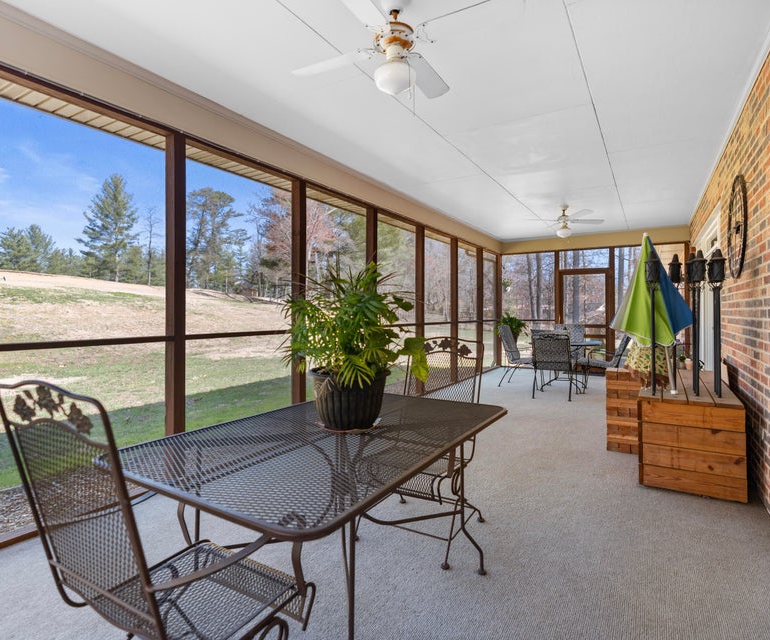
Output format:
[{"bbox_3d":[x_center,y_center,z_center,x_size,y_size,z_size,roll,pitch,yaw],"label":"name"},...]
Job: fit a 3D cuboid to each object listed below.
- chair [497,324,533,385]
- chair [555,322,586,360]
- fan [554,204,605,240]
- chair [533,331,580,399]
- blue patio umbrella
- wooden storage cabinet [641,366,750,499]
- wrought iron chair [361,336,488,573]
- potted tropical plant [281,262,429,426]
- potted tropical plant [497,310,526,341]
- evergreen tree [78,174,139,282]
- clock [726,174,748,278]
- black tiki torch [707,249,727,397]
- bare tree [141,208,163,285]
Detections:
[{"bbox_3d":[2.357,0.620,7.305,0.660,1.020,0.580,0,0,32],"label":"chair"},{"bbox_3d":[3.248,0.616,7.487,0.580,1.020,0.670,0,0,32],"label":"chair"},{"bbox_3d":[2.547,-1.397,6.020,1.080,0.500,1.080,0,1,2],"label":"fan"},{"bbox_3d":[2.541,0.640,6.313,0.590,0.990,0.680,0,0,27],"label":"chair"},{"bbox_3d":[2.032,-0.042,3.240,0.620,1.200,0.500,-9,1,32],"label":"blue patio umbrella"},{"bbox_3d":[2.583,0.839,3.682,0.583,0.621,1.987,0,0,33],"label":"wooden storage cabinet"},{"bbox_3d":[0.215,0.632,2.365,0.640,1.030,0.750,1,1,32],"label":"wrought iron chair"},{"bbox_3d":[-0.130,0.096,1.820,0.600,0.700,0.580,0,0,0],"label":"potted tropical plant"},{"bbox_3d":[2.709,0.181,9.100,0.660,0.700,0.660,0,0,32],"label":"potted tropical plant"},{"bbox_3d":[-32.407,-10.724,50.000,7.200,12.700,7.000,1,1,32],"label":"evergreen tree"},{"bbox_3d":[2.863,-0.752,3.470,0.050,0.830,0.830,1,1,32],"label":"clock"},{"bbox_3d":[2.334,0.021,2.990,0.120,1.040,0.120,1,1,32],"label":"black tiki torch"},{"bbox_3d":[-27.250,-8.615,50.000,2.800,9.400,2.800,1,1,32],"label":"bare tree"}]

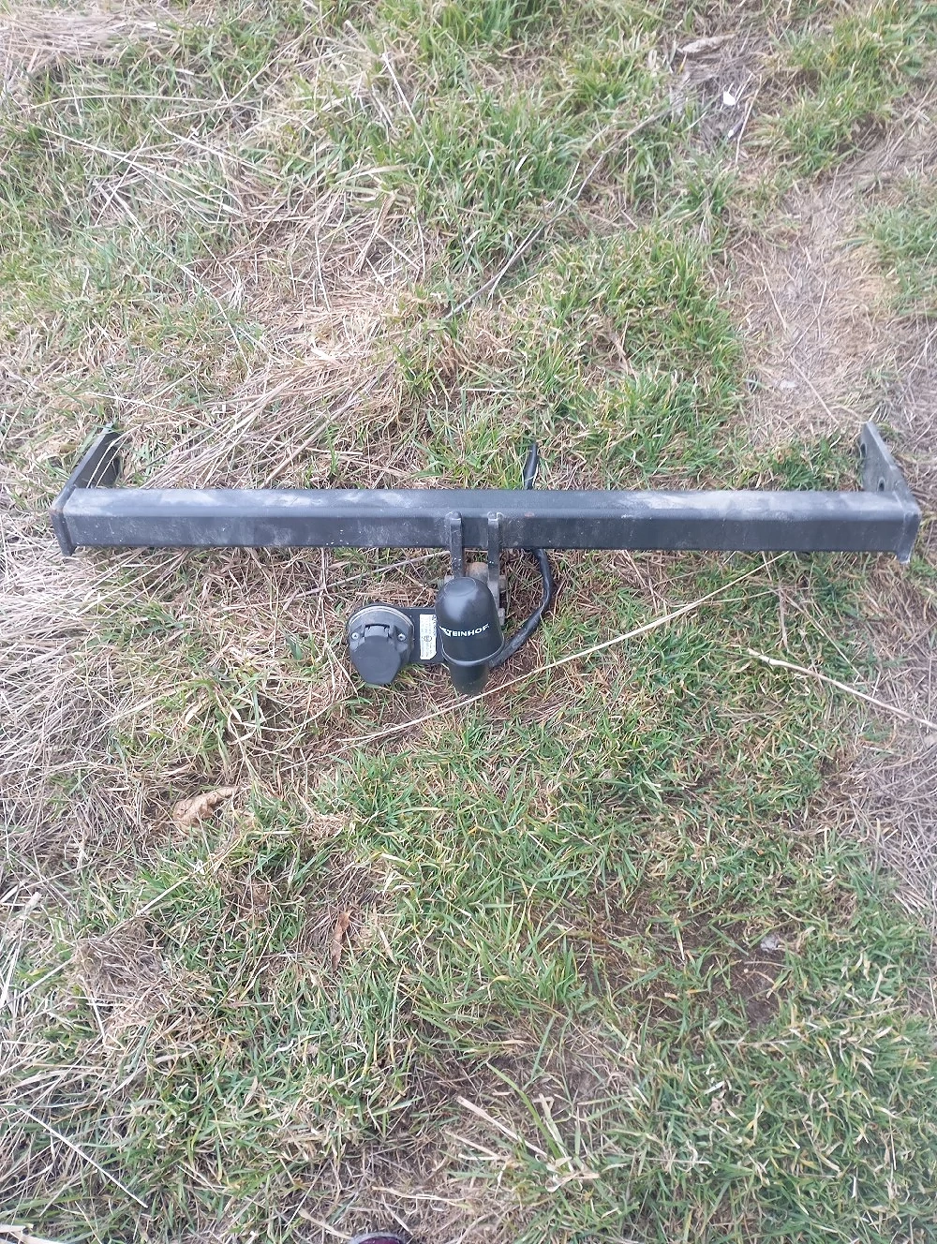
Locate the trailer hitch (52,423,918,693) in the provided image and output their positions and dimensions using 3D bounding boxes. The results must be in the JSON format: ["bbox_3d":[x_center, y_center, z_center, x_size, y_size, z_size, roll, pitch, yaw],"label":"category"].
[{"bbox_3d":[0.012,-0.069,1.233,1.018,0.186,0.412,0,39,3],"label":"trailer hitch"}]

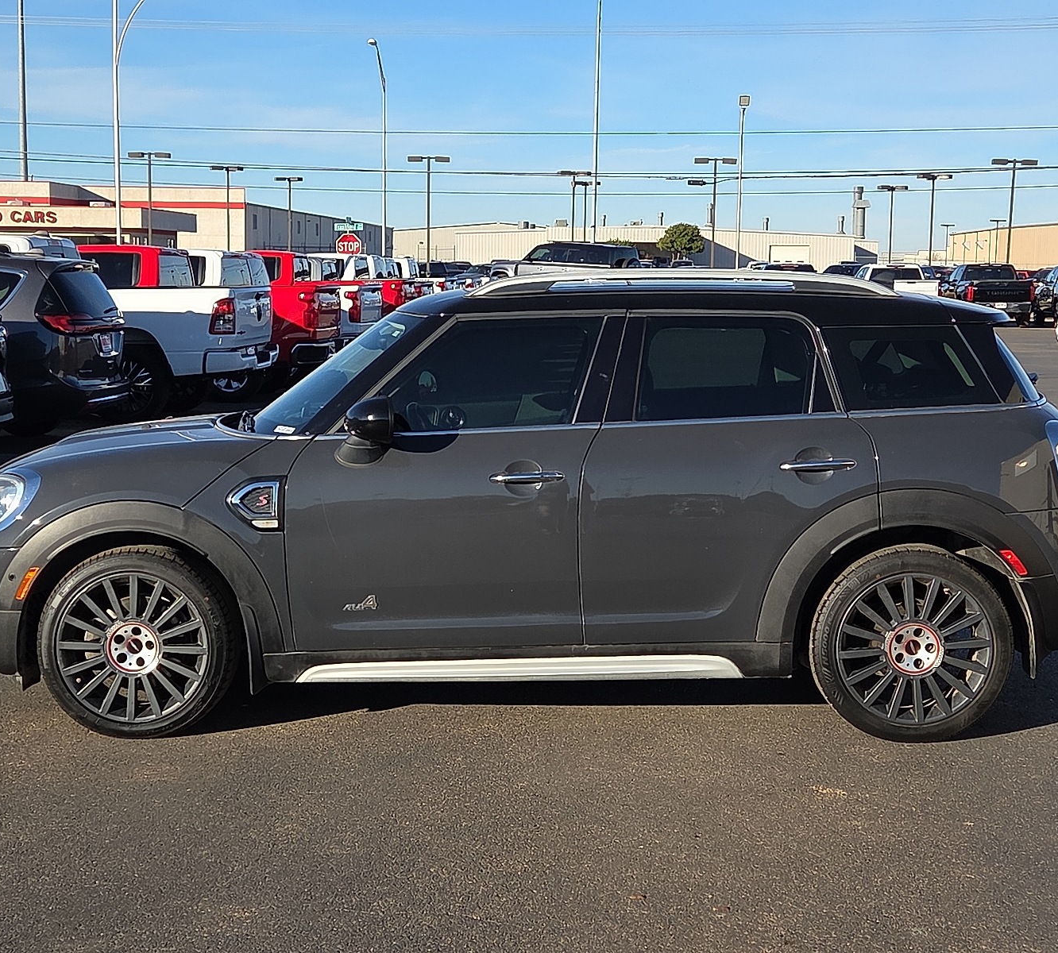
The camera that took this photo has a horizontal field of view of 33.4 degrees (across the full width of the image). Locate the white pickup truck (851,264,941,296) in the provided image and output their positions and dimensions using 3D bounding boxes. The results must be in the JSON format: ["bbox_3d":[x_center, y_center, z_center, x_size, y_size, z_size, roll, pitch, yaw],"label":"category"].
[{"bbox_3d":[10.551,-5.196,51.443,2.030,1.920,5.800,0,7,-1],"label":"white pickup truck"}]

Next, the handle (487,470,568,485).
[{"bbox_3d":[-0.005,0.003,5.939,0.250,0.047,0.055,0,7,1],"label":"handle"}]

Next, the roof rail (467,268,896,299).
[{"bbox_3d":[0.527,-0.675,6.155,1.500,0.100,0.080,0,7,1],"label":"roof rail"}]

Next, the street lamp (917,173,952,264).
[{"bbox_3d":[20.382,-11.923,89.385,1.800,6.740,0.550,0,7,0],"label":"street lamp"}]

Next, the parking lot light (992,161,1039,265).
[{"bbox_3d":[20.658,-10.230,75.377,1.950,6.580,0.550,0,7,0],"label":"parking lot light"}]

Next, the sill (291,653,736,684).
[{"bbox_3d":[-0.032,0.659,6.057,1.544,0.095,0.085,0,7,-2],"label":"sill"}]

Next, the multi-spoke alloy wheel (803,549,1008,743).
[{"bbox_3d":[1.323,0.583,6.152,0.670,0.670,0.230,0,7,-2],"label":"multi-spoke alloy wheel"}]

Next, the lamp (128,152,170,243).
[{"bbox_3d":[-16.599,-10.827,77.385,1.870,6.720,0.550,0,7,0],"label":"lamp"}]

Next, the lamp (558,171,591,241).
[{"bbox_3d":[2.546,-13.682,100.088,2.100,7.220,0.600,0,7,0],"label":"lamp"}]

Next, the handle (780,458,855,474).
[{"bbox_3d":[0.981,-0.039,5.970,0.264,0.050,0.055,0,7,-2],"label":"handle"}]

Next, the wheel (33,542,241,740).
[{"bbox_3d":[-1.346,0.570,6.076,0.670,0.670,0.230,0,7,-2],"label":"wheel"}]

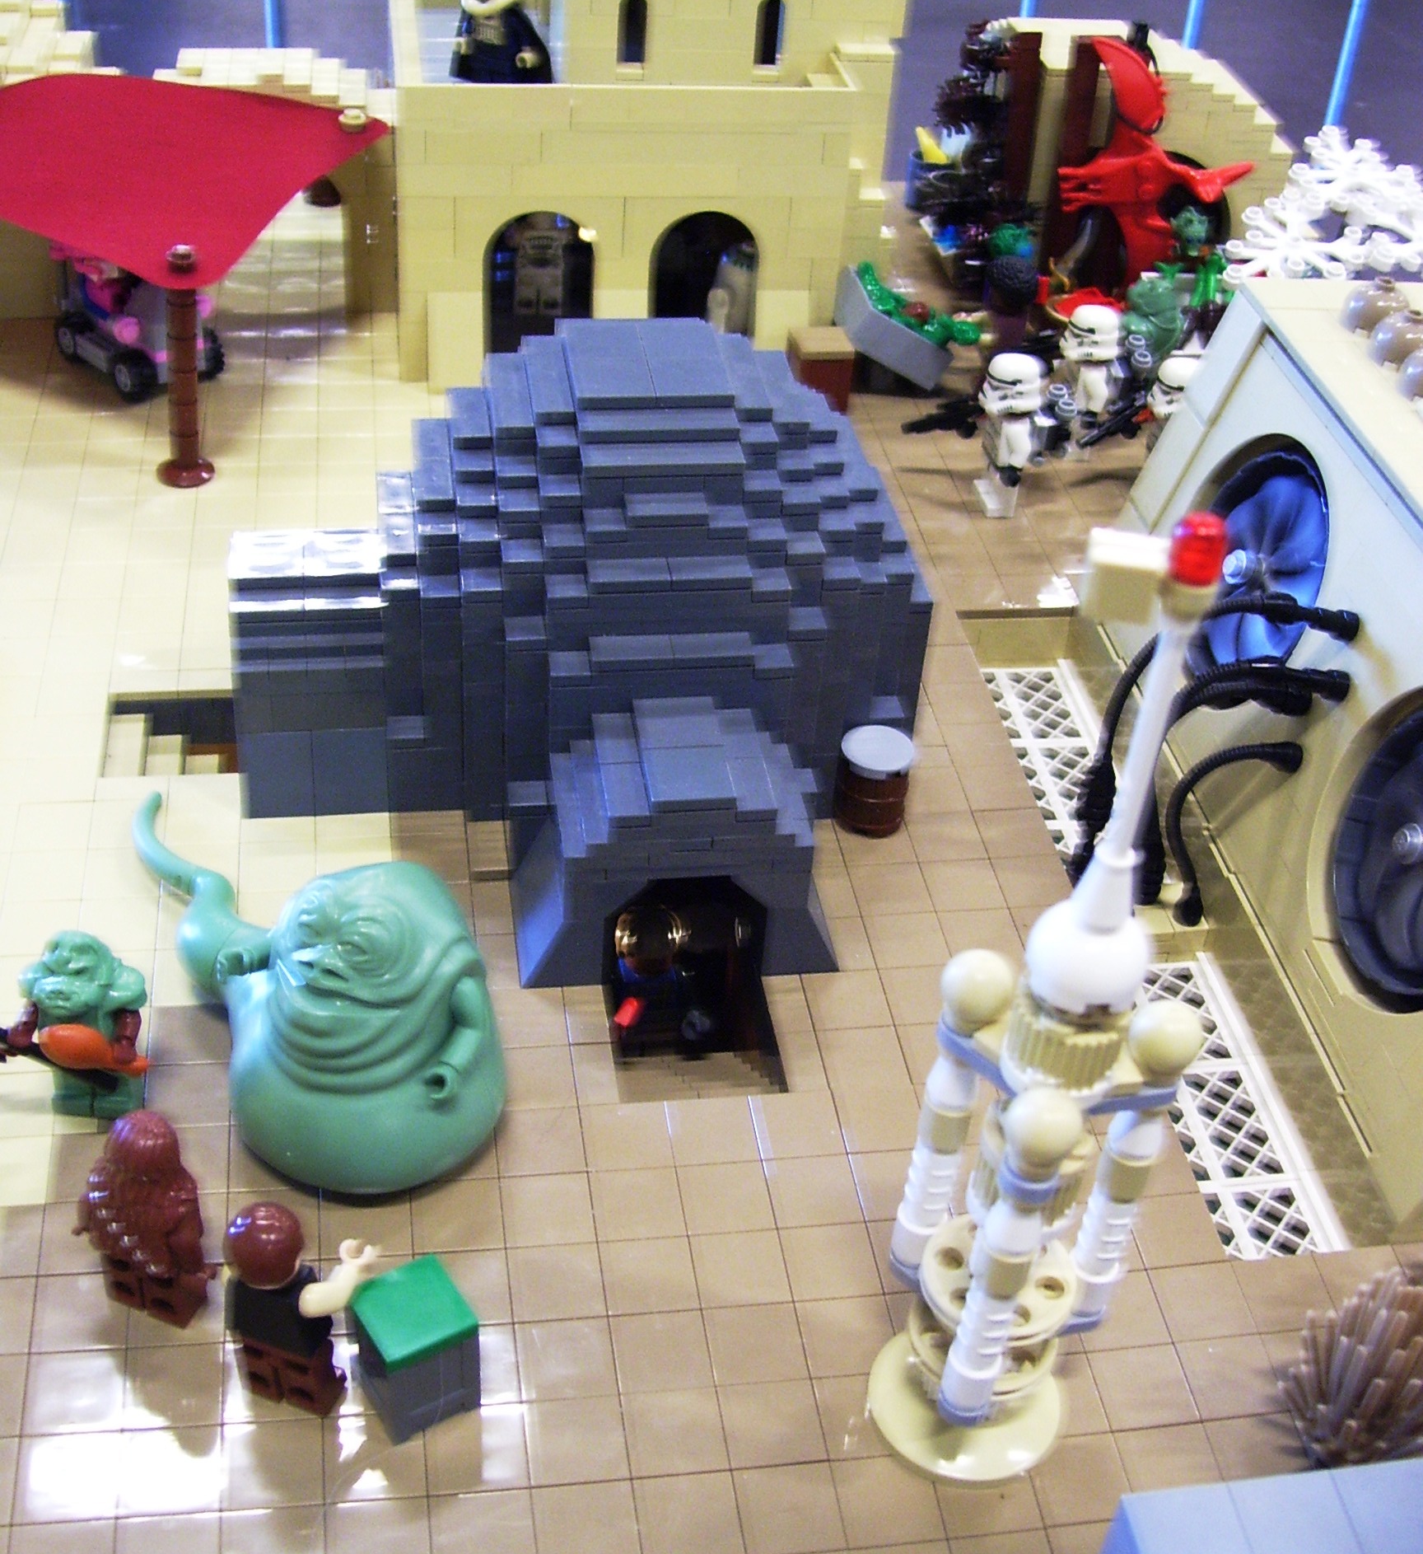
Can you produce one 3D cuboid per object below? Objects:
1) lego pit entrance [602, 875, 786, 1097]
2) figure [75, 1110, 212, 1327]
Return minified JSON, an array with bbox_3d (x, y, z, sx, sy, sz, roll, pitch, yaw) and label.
[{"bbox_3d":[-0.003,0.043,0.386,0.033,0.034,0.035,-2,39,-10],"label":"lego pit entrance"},{"bbox_3d":[-0.091,0.070,0.321,0.025,0.045,0.015,17,40,13],"label":"figure"}]

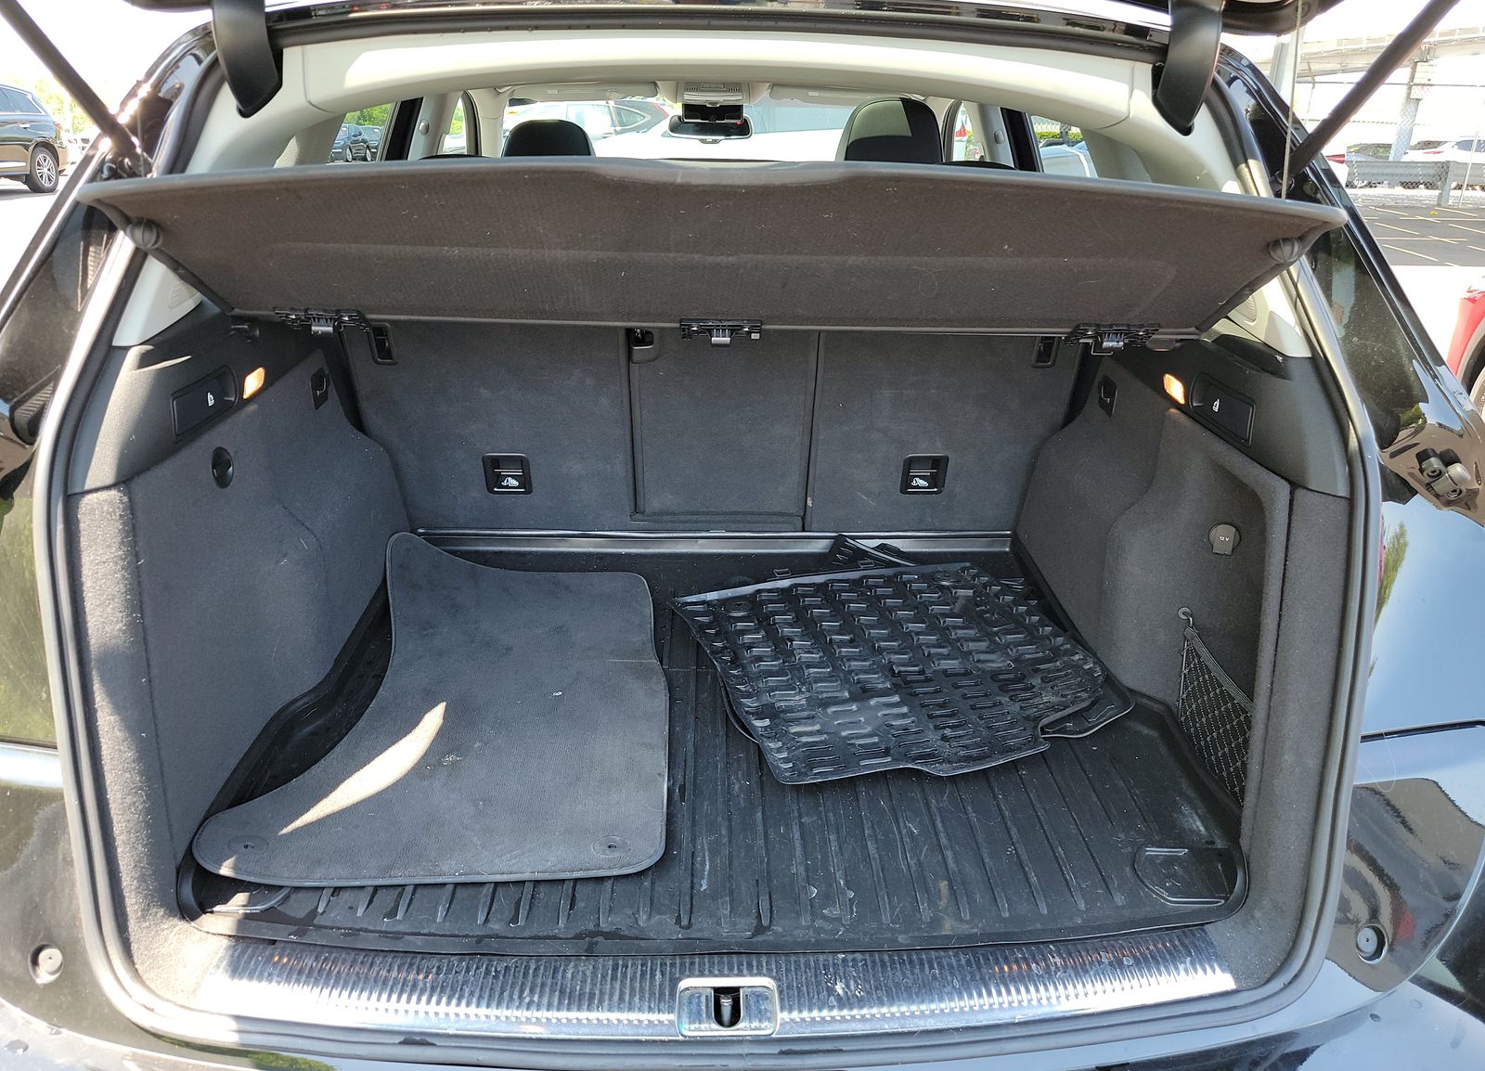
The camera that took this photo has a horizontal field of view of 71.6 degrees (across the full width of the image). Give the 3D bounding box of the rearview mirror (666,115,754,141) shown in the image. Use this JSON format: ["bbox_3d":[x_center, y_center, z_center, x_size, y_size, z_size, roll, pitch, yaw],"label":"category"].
[{"bbox_3d":[-0.091,-1.148,2.901,0.245,0.070,0.050,6,23,11],"label":"rearview mirror"}]

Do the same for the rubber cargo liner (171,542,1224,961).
[{"bbox_3d":[-0.023,0.185,1.325,1.060,0.050,0.890,0,23,-2],"label":"rubber cargo liner"}]

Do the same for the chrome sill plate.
[{"bbox_3d":[-0.015,0.388,0.902,0.900,0.040,0.110,0,23,-2],"label":"chrome sill plate"}]

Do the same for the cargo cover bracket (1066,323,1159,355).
[{"bbox_3d":[0.501,-0.266,1.393,0.122,0.040,0.045,0,23,-2],"label":"cargo cover bracket"}]

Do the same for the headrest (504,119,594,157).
[{"bbox_3d":[-0.441,-0.862,2.380,0.240,0.200,0.120,0,23,-2],"label":"headrest"}]

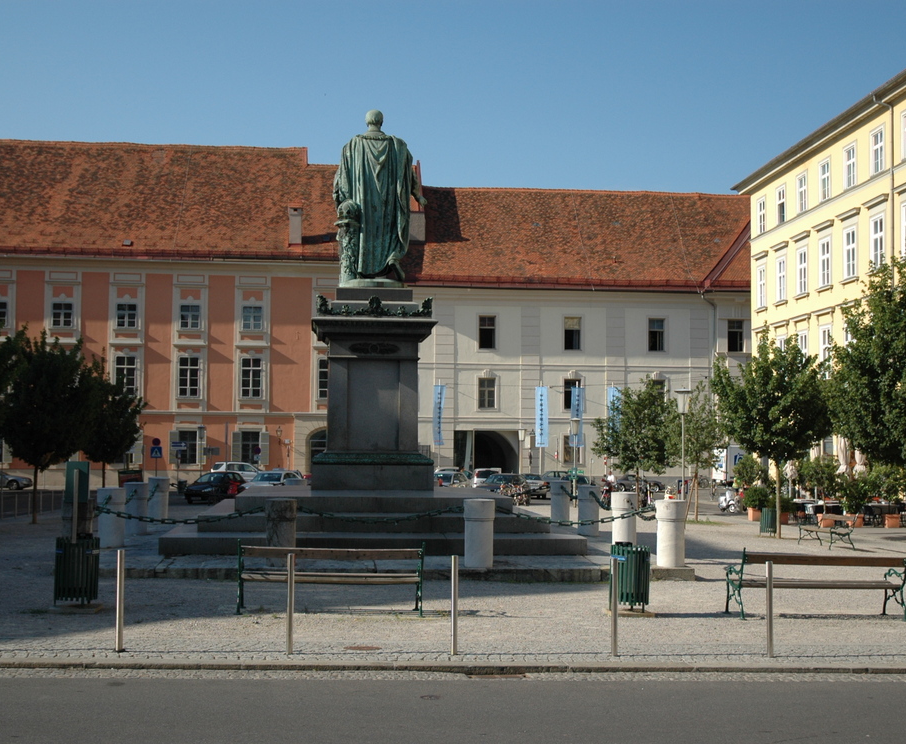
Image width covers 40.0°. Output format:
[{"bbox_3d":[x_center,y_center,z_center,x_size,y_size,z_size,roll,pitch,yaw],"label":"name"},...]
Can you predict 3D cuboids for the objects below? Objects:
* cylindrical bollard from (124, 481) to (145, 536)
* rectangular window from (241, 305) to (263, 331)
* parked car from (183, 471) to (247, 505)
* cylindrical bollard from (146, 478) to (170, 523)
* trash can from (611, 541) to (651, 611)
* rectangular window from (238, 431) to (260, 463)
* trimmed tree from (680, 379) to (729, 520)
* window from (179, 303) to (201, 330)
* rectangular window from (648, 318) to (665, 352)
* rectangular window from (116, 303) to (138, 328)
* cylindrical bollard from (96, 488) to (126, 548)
[{"bbox_3d":[-6.544,2.822,25.700,0.480,1.030,0.480,1,-3,-6],"label":"cylindrical bollard"},{"bbox_3d":[-13.246,-3.571,82.200,1.370,1.620,0.200,1,-3,-7],"label":"rectangular window"},{"bbox_3d":[-11.285,5.508,59.361,1.720,1.480,4.050,0,-3,15],"label":"parked car"},{"bbox_3d":[-6.556,2.864,27.528,0.485,1.025,0.485,1,-3,-6],"label":"cylindrical bollard"},{"bbox_3d":[2.109,2.444,14.721,0.470,0.790,0.470,1,-3,0],"label":"trash can"},{"bbox_3d":[-14.418,5.336,87.849,1.420,2.380,0.250,1,-3,-6],"label":"rectangular window"},{"bbox_3d":[8.681,2.725,43.421,2.100,4.969,2.100,1,-3,-6],"label":"trimmed tree"},{"bbox_3d":[-16.978,-3.574,80.396,1.309,1.657,0.200,1,-4,-6],"label":"window"},{"bbox_3d":[14.450,-2.634,88.000,1.250,2.380,0.200,1,-3,-7],"label":"rectangular window"},{"bbox_3d":[-22.955,-3.972,87.392,1.500,1.800,0.250,1,-3,-6],"label":"rectangular window"},{"bbox_3d":[-5.948,2.549,21.601,0.485,1.025,0.485,1,-3,-6],"label":"cylindrical bollard"}]

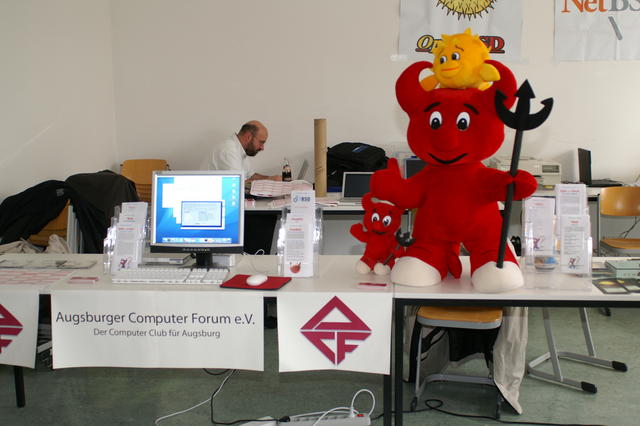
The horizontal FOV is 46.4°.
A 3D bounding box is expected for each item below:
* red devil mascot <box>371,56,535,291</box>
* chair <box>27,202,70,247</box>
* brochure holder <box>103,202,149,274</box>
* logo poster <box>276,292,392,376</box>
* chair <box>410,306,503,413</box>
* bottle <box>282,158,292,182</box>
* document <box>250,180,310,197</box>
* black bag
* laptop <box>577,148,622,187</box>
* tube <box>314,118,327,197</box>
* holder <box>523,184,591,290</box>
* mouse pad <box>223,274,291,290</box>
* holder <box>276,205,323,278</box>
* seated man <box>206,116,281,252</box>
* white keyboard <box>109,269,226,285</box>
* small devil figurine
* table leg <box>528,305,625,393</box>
[{"bbox_3d":[0.543,-0.157,2.929,0.620,0.845,0.420,2,9,16],"label":"red devil mascot"},{"bbox_3d":[-1.738,0.271,4.468,0.430,0.850,0.500,0,7,5],"label":"chair"},{"bbox_3d":[-0.834,0.104,3.208,0.158,0.285,0.150,0,8,5],"label":"brochure holder"},{"bbox_3d":[0.059,0.455,2.812,0.428,0.315,0.030,0,7,5],"label":"logo poster"},{"bbox_3d":[0.680,0.500,3.622,0.410,0.820,0.480,1,9,14],"label":"chair"},{"bbox_3d":[-0.275,-0.325,6.309,0.080,0.270,0.080,0,7,5],"label":"bottle"},{"bbox_3d":[-0.299,-0.186,5.773,0.460,0.100,0.280,0,7,5],"label":"document"},{"bbox_3d":[0.325,-0.374,6.030,0.520,0.380,0.280,0,8,3],"label":"black bag"},{"bbox_3d":[2.482,-0.389,6.627,0.290,0.300,0.340,0,7,2],"label":"laptop"},{"bbox_3d":[0.000,-0.419,5.648,0.090,0.590,0.090,-1,8,0],"label":"tube"},{"bbox_3d":[0.891,0.091,2.845,0.245,0.370,0.160,0,8,6],"label":"holder"},{"bbox_3d":[-0.251,0.272,2.966,0.234,0.008,0.205,1,9,12],"label":"mouse pad"},{"bbox_3d":[-0.082,0.120,3.115,0.165,0.275,0.170,0,7,6],"label":"holder"},{"bbox_3d":[-0.581,-0.046,5.773,0.700,1.310,0.500,-1,8,-3],"label":"seated man"},{"bbox_3d":[-0.598,0.256,3.031,0.450,0.032,0.145,0,7,3],"label":"white keyboard"},{"bbox_3d":[0.251,0.081,3.161,0.235,0.335,0.180,0,7,4],"label":"small devil figurine"},{"bbox_3d":[1.374,0.632,3.966,0.400,0.440,0.410,-9,12,-43],"label":"table leg"}]

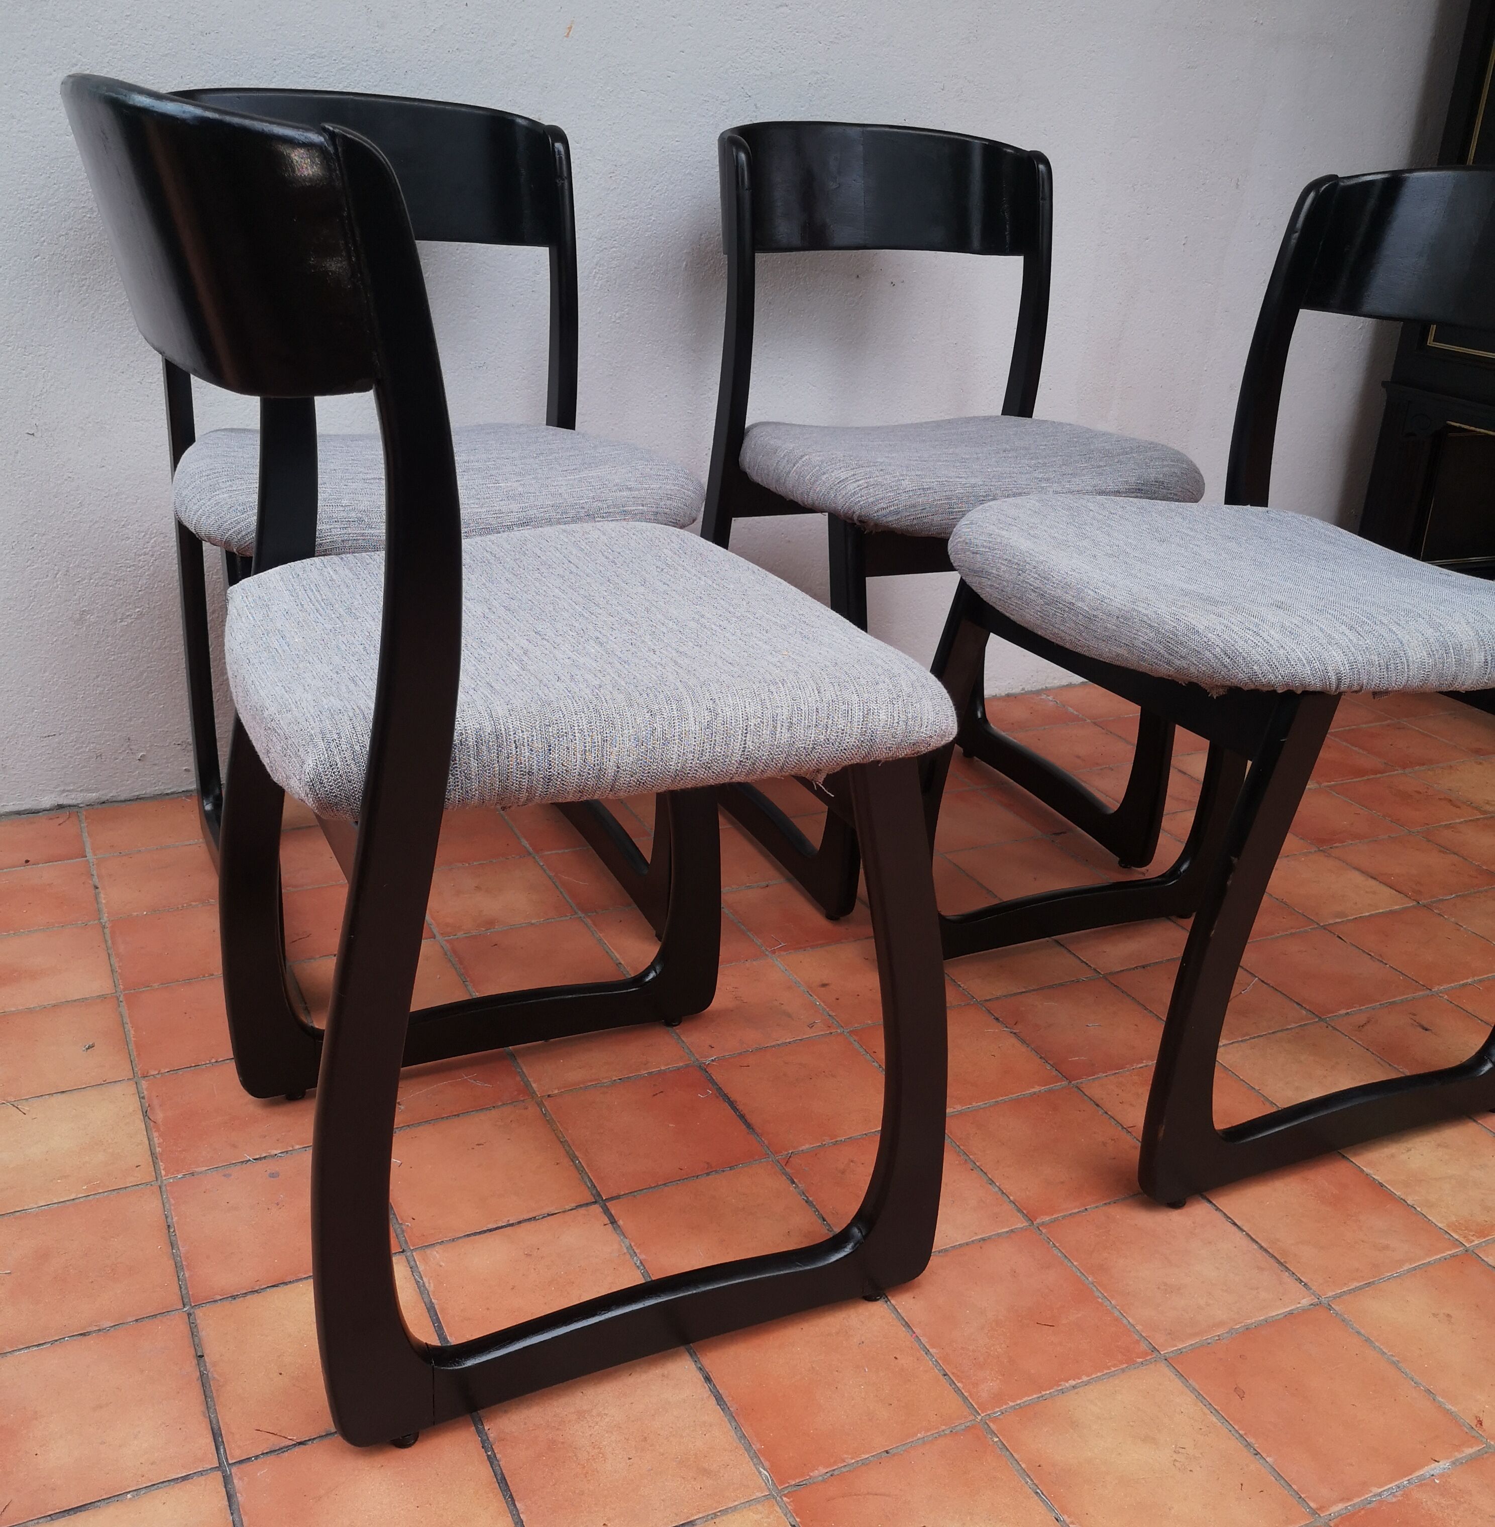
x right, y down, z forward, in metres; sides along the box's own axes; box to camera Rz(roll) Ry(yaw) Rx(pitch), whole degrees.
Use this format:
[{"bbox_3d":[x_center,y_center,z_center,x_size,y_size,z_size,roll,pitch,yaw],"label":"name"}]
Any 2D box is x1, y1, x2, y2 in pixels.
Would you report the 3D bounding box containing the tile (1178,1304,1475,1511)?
[{"bbox_3d":[0.394,0.443,1.069,0.149,0.012,0.147,-7,25,-25],"label":"tile"}]

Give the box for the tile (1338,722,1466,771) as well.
[{"bbox_3d":[0.962,-0.016,2.289,0.147,0.012,0.147,-8,25,-25],"label":"tile"}]

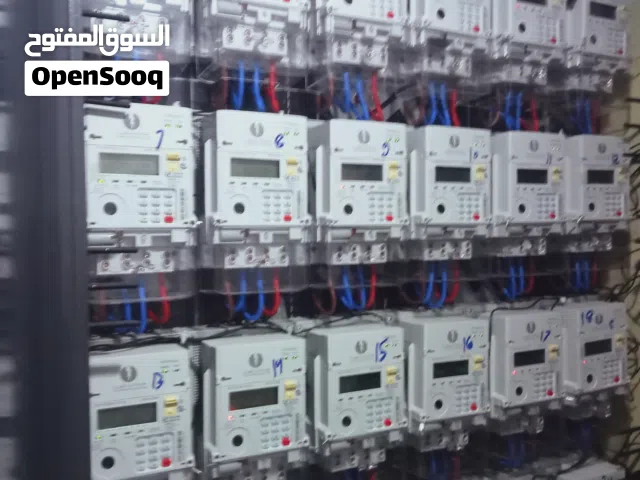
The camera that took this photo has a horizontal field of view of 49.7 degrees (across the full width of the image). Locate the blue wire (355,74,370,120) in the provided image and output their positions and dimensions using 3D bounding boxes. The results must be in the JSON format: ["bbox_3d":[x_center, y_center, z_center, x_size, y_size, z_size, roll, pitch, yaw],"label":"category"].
[{"bbox_3d":[0.063,-0.212,1.025,0.018,0.068,0.016,-1,2,-29],"label":"blue wire"}]

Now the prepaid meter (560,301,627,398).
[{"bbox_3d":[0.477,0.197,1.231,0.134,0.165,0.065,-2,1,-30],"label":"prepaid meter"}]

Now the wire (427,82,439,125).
[{"bbox_3d":[0.180,-0.216,1.102,0.015,0.067,0.018,-2,2,-29],"label":"wire"}]

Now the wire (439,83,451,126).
[{"bbox_3d":[0.187,-0.204,1.037,0.015,0.073,0.012,-1,2,-29],"label":"wire"}]

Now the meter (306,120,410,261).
[{"bbox_3d":[0.055,-0.069,1.020,0.134,0.200,0.065,-1,2,-29],"label":"meter"}]

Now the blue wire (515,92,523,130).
[{"bbox_3d":[0.319,-0.208,1.110,0.011,0.071,0.012,0,2,0],"label":"blue wire"}]

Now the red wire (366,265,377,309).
[{"bbox_3d":[0.071,0.064,0.946,0.009,0.059,0.013,-1,2,-29],"label":"red wire"}]

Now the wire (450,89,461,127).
[{"bbox_3d":[0.198,-0.194,1.010,0.009,0.054,0.012,-1,2,-29],"label":"wire"}]

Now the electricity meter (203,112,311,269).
[{"bbox_3d":[-0.087,-0.066,0.940,0.138,0.201,0.064,-2,2,-29],"label":"electricity meter"}]

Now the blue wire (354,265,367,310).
[{"bbox_3d":[0.057,0.067,0.967,0.014,0.066,0.012,-1,2,-29],"label":"blue wire"}]

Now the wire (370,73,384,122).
[{"bbox_3d":[0.086,-0.216,1.038,0.015,0.072,0.016,-1,2,-29],"label":"wire"}]

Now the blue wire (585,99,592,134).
[{"bbox_3d":[0.446,-0.205,1.148,0.009,0.059,0.011,-1,2,-29],"label":"blue wire"}]

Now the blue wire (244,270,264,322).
[{"bbox_3d":[-0.082,0.070,0.862,0.018,0.064,0.019,-1,2,-29],"label":"blue wire"}]

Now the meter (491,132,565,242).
[{"bbox_3d":[0.324,-0.085,1.100,0.130,0.171,0.064,-1,2,-29],"label":"meter"}]

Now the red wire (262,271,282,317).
[{"bbox_3d":[-0.066,0.074,0.956,0.019,0.064,0.022,-1,2,-28],"label":"red wire"}]

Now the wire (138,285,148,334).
[{"bbox_3d":[-0.210,0.083,0.820,0.010,0.061,0.012,-1,2,-29],"label":"wire"}]

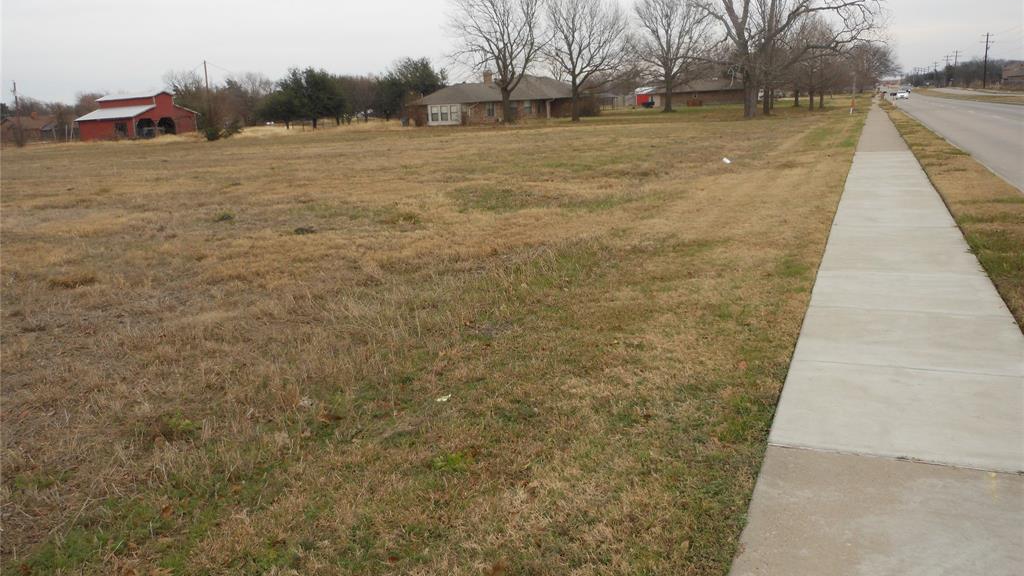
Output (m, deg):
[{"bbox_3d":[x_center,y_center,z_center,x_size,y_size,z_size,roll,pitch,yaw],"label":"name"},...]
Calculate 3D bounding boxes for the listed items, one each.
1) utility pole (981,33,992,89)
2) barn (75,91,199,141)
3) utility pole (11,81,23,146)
[{"bbox_3d":[102.496,-49.091,178.966,2.500,11.444,0.400,2,13,23],"label":"utility pole"},{"bbox_3d":[-54.140,-25.052,119.989,11.518,6.512,11.518,2,13,23],"label":"barn"},{"bbox_3d":[-70.713,-24.881,118.240,0.400,9.025,0.800,2,13,23],"label":"utility pole"}]

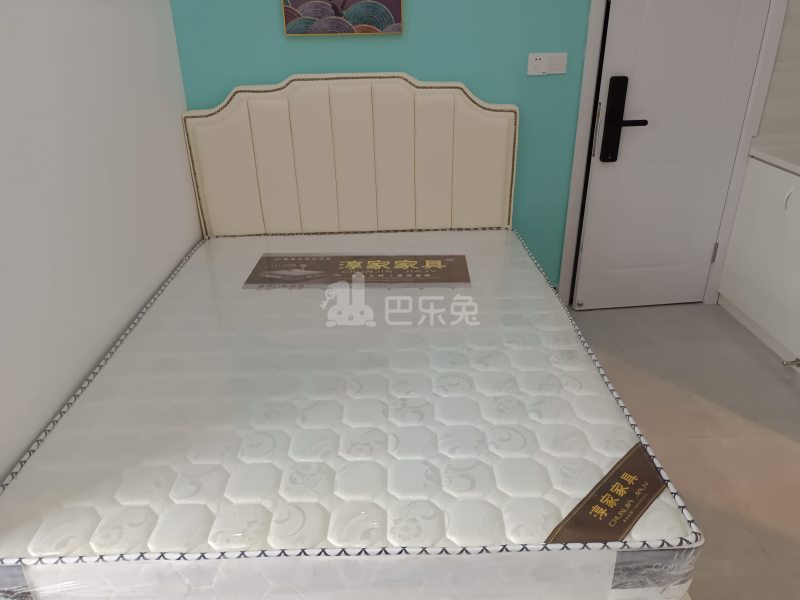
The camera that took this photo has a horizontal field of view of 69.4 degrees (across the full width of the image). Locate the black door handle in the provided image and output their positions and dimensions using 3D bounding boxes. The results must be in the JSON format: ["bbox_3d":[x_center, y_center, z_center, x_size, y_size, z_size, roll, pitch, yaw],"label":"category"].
[{"bbox_3d":[1.034,-0.819,2.639,0.190,0.377,0.065,-3,26,-4],"label":"black door handle"}]

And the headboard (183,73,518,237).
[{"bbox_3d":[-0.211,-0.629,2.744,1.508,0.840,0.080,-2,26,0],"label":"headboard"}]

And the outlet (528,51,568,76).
[{"bbox_3d":[0.662,-1.058,2.590,0.171,0.087,0.012,-2,26,0],"label":"outlet"}]

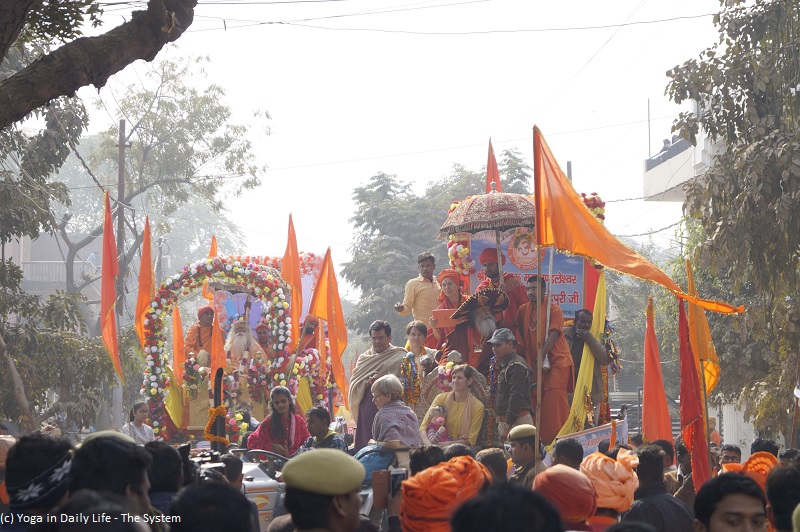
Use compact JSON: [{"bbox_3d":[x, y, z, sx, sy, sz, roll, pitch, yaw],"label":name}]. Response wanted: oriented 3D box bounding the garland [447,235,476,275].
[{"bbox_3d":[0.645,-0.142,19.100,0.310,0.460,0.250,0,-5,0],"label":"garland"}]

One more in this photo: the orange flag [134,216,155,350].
[{"bbox_3d":[-3.019,0.208,21.600,0.250,1.600,0.180,0,-5,0],"label":"orange flag"}]

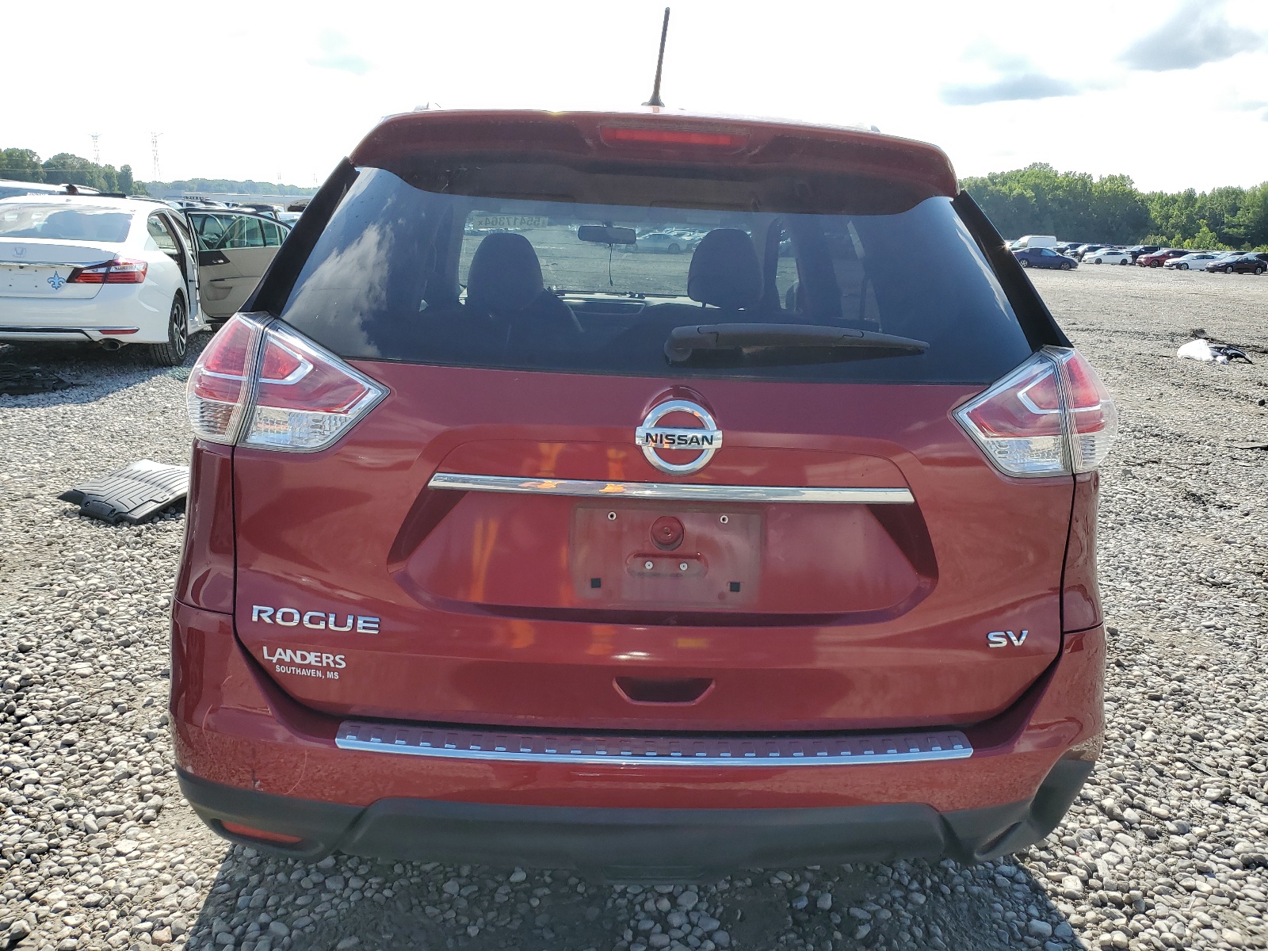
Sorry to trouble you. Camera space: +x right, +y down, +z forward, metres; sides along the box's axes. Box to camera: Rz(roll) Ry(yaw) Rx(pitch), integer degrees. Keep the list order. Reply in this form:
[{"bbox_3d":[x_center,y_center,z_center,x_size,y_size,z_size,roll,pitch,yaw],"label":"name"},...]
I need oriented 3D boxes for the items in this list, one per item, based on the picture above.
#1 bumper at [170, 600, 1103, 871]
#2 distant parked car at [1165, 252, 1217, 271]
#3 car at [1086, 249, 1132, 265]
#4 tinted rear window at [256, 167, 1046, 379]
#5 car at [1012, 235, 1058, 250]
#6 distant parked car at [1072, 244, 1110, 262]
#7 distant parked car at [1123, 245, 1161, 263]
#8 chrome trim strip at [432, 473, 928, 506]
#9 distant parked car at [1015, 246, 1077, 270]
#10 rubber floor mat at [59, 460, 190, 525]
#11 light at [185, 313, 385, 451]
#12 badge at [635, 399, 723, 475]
[{"bbox_3d":[0.032,0.478,1.712,1.820,0.430,0.550,2,15,-4],"label":"bumper"},{"bbox_3d":[48.213,-18.298,81.666,4.800,1.440,1.830,2,15,-4],"label":"distant parked car"},{"bbox_3d":[48.725,-22.395,98.000,4.800,1.450,1.830,1,15,-7],"label":"car"},{"bbox_3d":[0.058,-0.312,1.592,1.280,0.380,0.085,2,-22,-4],"label":"tinted rear window"},{"bbox_3d":[44.991,-25.871,108.000,5.700,2.600,2.050,1,15,-7],"label":"car"},{"bbox_3d":[48.168,-23.490,101.000,4.900,1.780,1.920,1,15,-7],"label":"distant parked car"},{"bbox_3d":[55.443,-23.805,103.000,5.300,1.900,2.000,1,15,-7],"label":"distant parked car"},{"bbox_3d":[0.064,0.017,1.452,0.750,0.028,0.040,2,15,-4],"label":"chrome trim strip"},{"bbox_3d":[28.325,-15.183,66.500,4.600,1.440,1.800,7,15,16],"label":"distant parked car"},{"bbox_3d":[-2.530,0.052,4.918,0.610,0.110,0.690,9,16,20],"label":"rubber floor mat"},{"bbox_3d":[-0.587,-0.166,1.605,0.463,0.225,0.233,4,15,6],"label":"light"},{"bbox_3d":[0.067,-0.058,1.435,0.132,0.114,0.016,2,7,-3],"label":"badge"}]

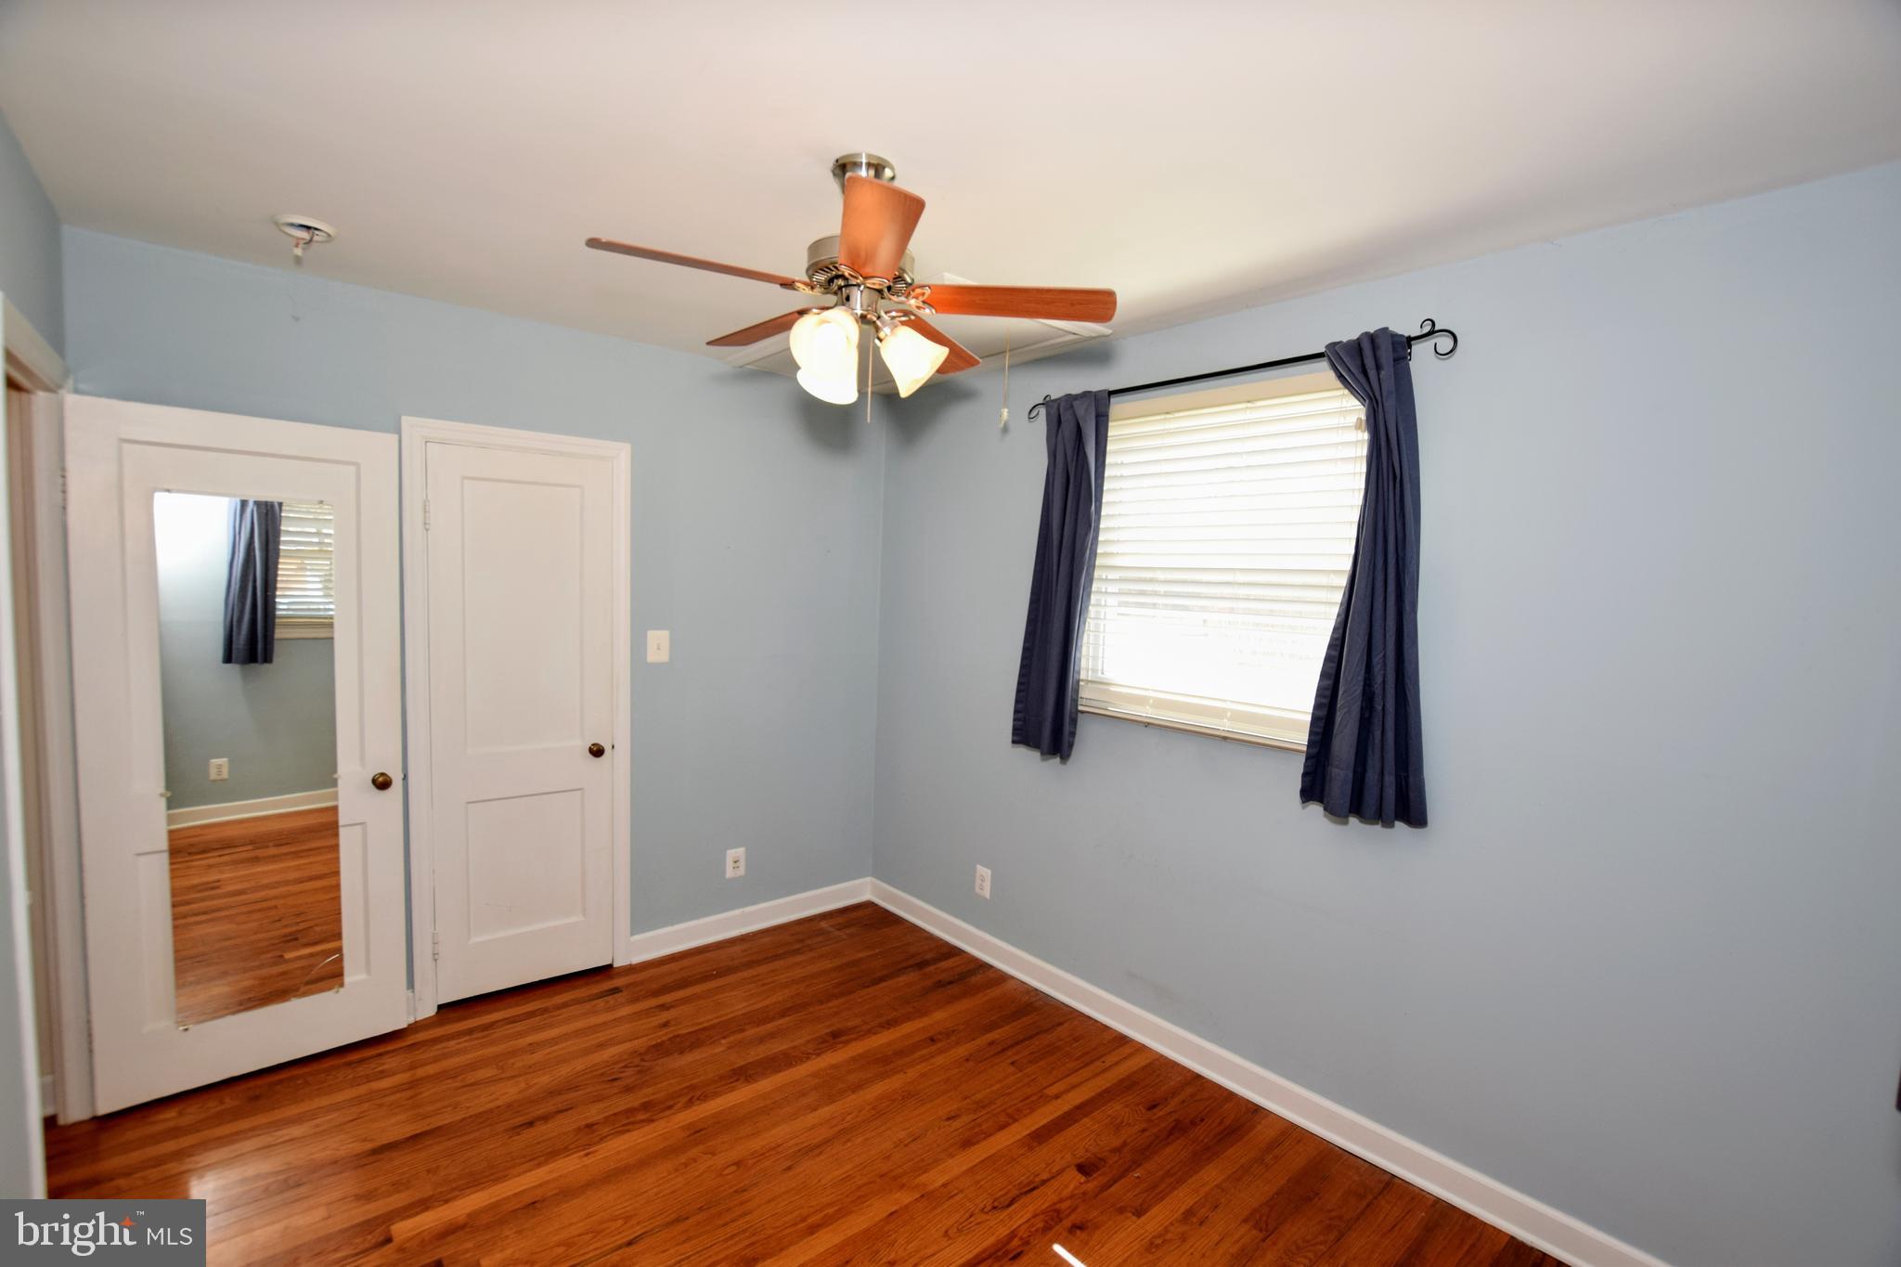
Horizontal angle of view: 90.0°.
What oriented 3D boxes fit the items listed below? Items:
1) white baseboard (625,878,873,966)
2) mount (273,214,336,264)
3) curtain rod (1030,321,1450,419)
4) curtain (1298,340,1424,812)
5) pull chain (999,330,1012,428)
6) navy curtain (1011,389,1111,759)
[{"bbox_3d":[-0.840,1.263,4.254,1.233,0.117,0.020,-2,5,-43],"label":"white baseboard"},{"bbox_3d":[-1.686,-1.019,2.484,0.140,0.095,0.140,-2,5,-43],"label":"mount"},{"bbox_3d":[0.815,-0.816,3.062,0.075,0.113,1.593,-1,5,-38],"label":"curtain rod"},{"bbox_3d":[1.160,-0.148,2.609,0.095,1.335,0.362,-1,5,-38],"label":"curtain"},{"bbox_3d":[0.197,-0.885,3.300,0.030,0.344,0.030,-1,5,-38],"label":"pull chain"},{"bbox_3d":[0.410,-0.208,3.555,0.095,1.337,0.430,-1,5,-38],"label":"navy curtain"}]

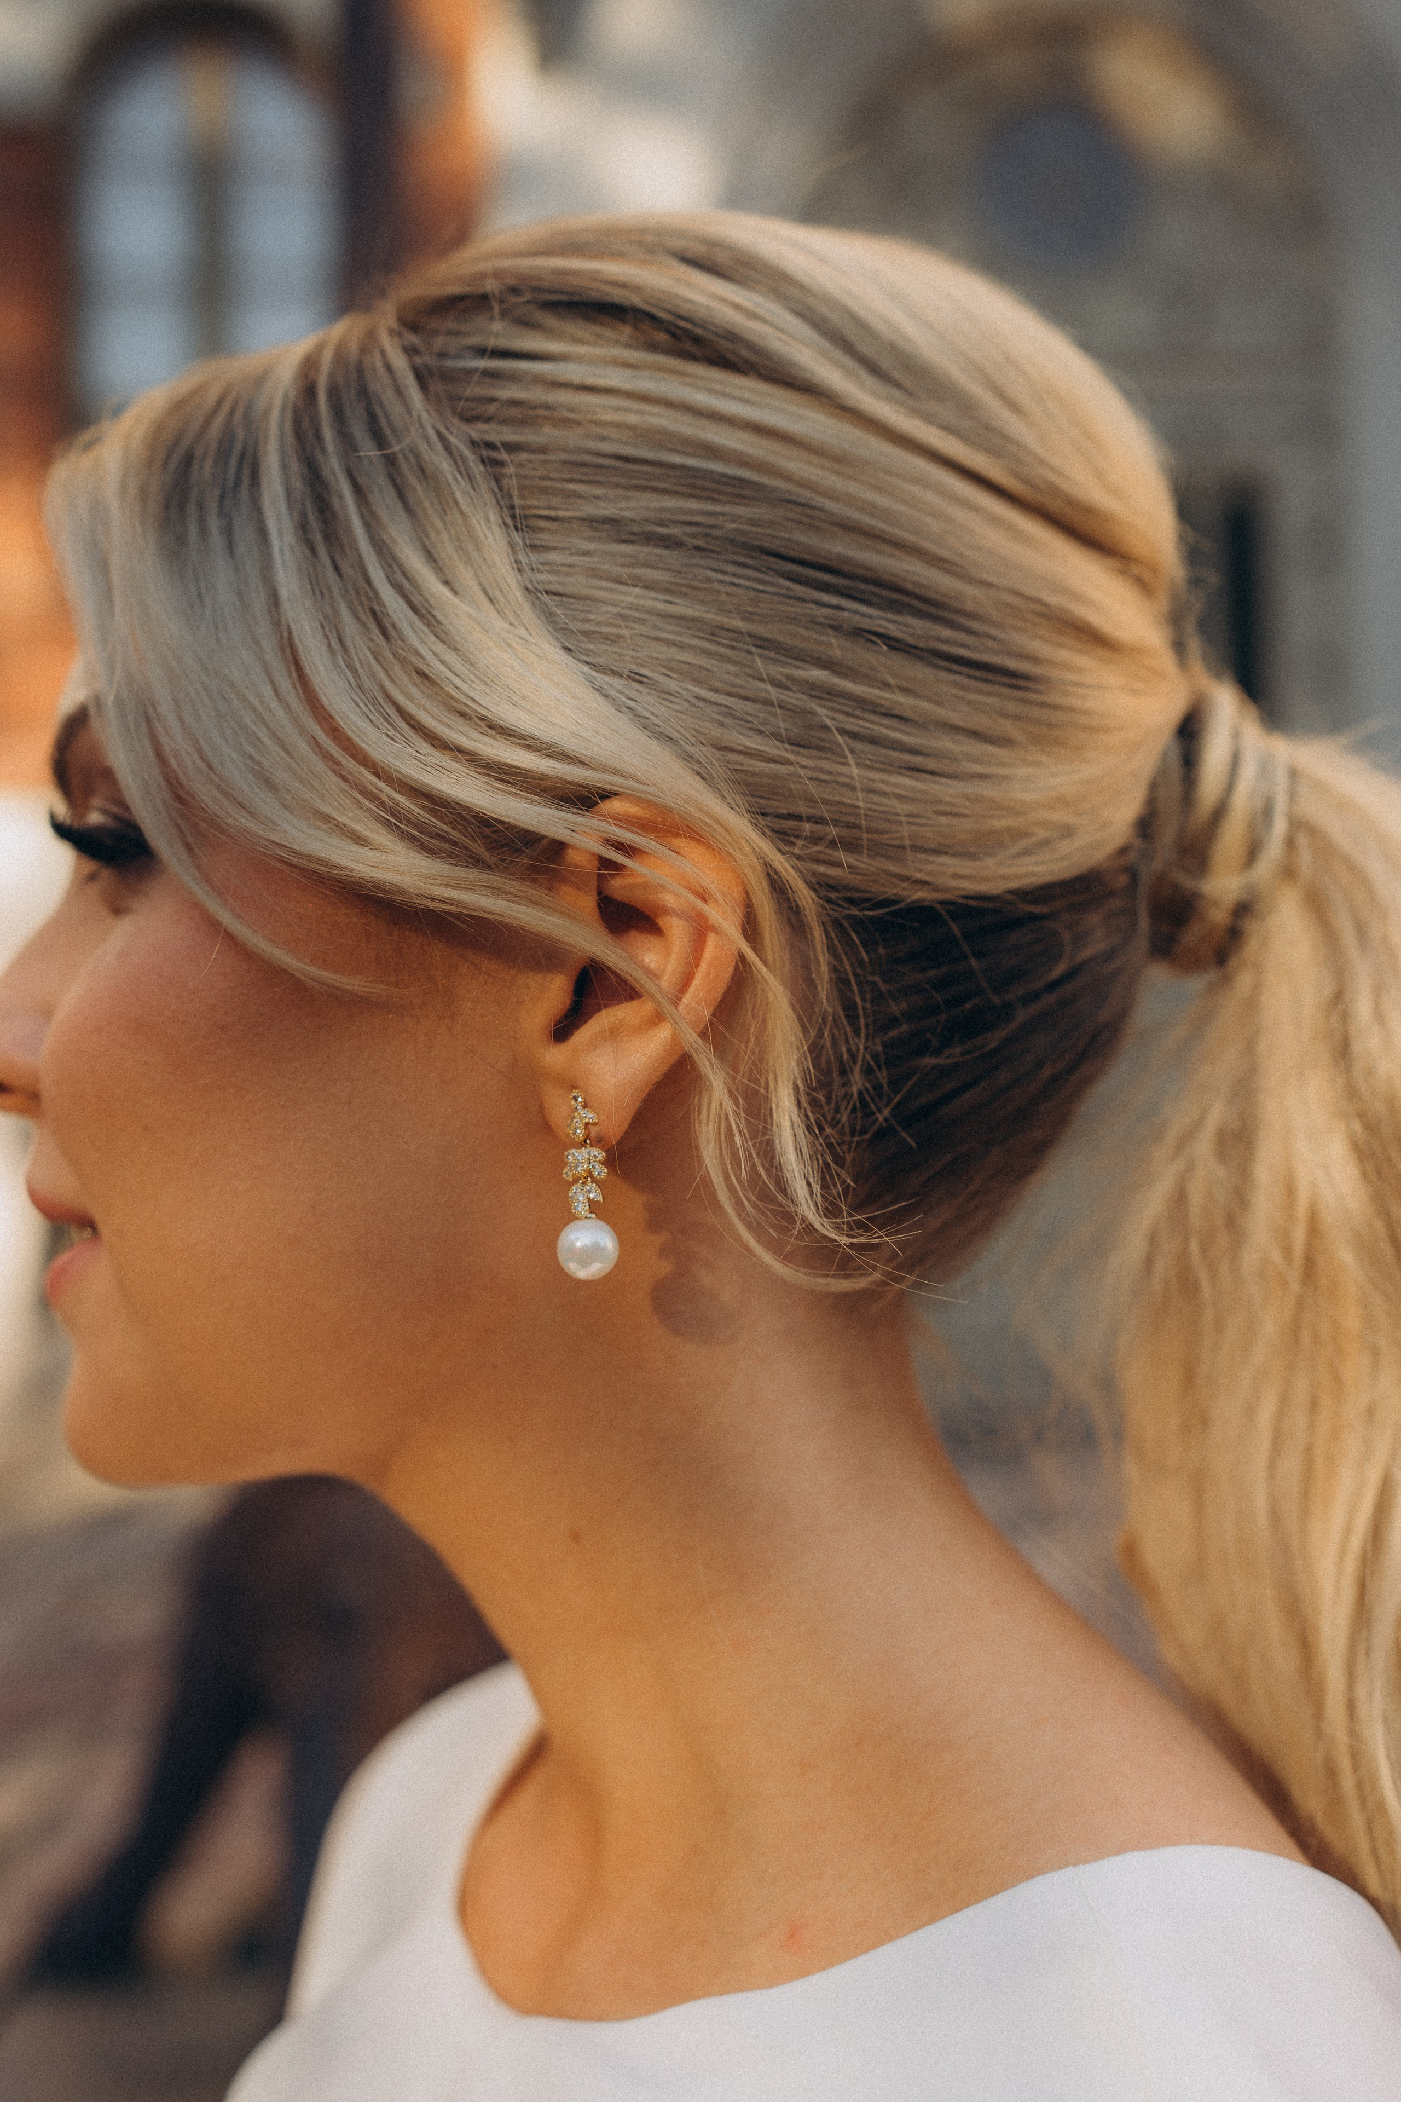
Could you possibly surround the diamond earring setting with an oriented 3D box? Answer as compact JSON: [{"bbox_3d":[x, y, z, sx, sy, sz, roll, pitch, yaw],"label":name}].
[{"bbox_3d":[-0.019,0.023,0.345,0.011,0.032,0.011,0,-2,5],"label":"diamond earring setting"}]

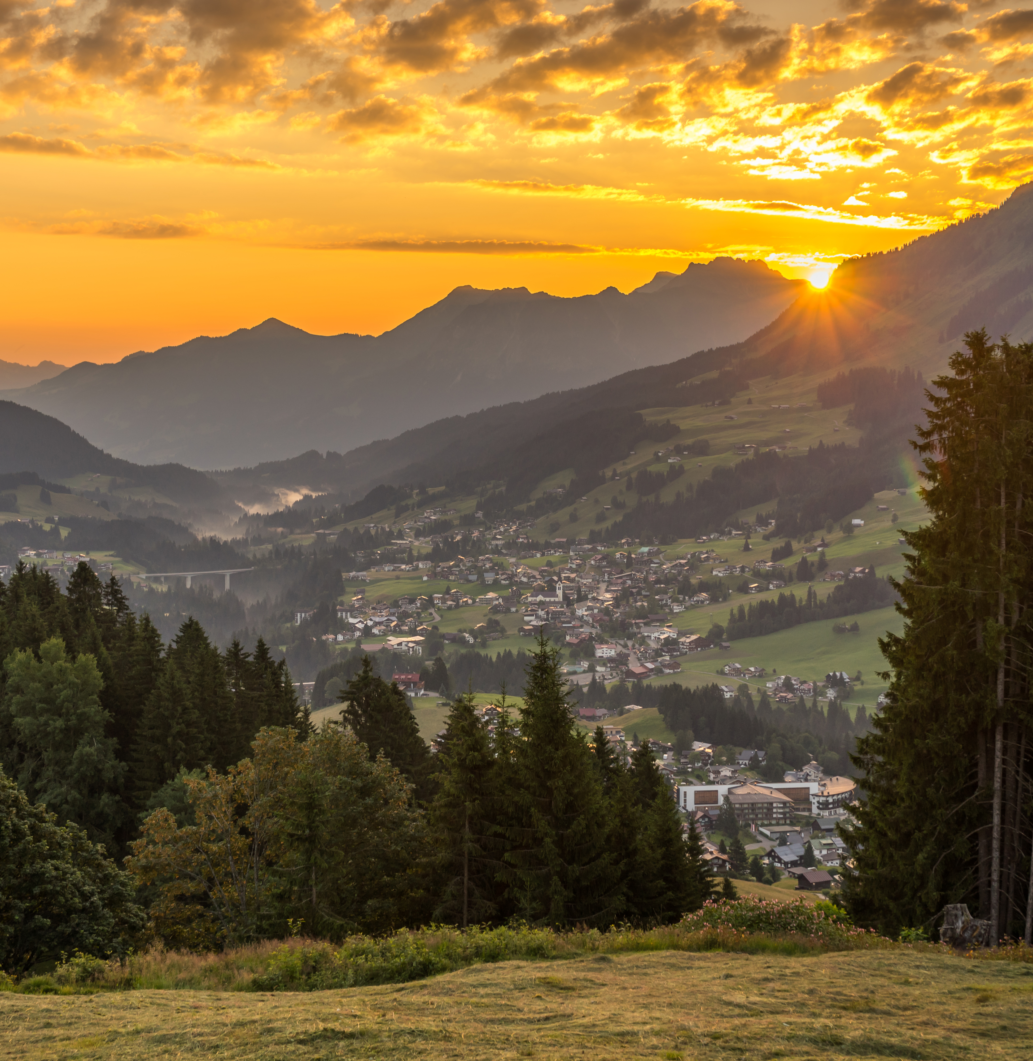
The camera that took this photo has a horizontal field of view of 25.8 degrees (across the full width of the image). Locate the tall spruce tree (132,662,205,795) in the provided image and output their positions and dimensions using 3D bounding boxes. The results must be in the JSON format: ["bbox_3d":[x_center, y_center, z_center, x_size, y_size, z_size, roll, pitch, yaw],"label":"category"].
[{"bbox_3d":[-25.571,15.294,165.000,5.190,11.470,5.190,0,4,0],"label":"tall spruce tree"}]

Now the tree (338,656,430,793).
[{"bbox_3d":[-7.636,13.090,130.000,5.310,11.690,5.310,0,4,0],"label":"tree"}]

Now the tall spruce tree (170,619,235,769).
[{"bbox_3d":[-25.762,14.392,185.000,5.410,14.290,5.410,0,4,0],"label":"tall spruce tree"}]

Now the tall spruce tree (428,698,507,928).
[{"bbox_3d":[-1.809,10.225,82.000,3.080,8.600,3.080,0,4,0],"label":"tall spruce tree"}]

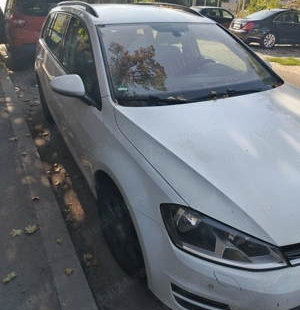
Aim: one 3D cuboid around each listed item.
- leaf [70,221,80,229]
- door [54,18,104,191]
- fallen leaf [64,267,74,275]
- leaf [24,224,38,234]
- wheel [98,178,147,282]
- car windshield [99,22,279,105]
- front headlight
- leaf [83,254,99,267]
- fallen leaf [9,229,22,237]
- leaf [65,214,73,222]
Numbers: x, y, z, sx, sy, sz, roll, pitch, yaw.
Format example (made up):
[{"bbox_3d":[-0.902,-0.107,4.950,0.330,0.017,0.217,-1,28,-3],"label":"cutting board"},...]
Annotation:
[{"bbox_3d":[-0.572,0.541,2.127,0.080,0.020,0.080,-13,33,-24],"label":"leaf"},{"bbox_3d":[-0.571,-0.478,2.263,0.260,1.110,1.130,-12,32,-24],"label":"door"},{"bbox_3d":[-0.480,0.690,1.649,0.060,0.018,0.060,-13,33,-24],"label":"fallen leaf"},{"bbox_3d":[-0.852,0.525,1.979,0.090,0.015,0.080,12,30,16],"label":"leaf"},{"bbox_3d":[-0.118,0.451,1.740,0.210,0.630,0.630,-17,35,-31],"label":"wheel"},{"bbox_3d":[0.298,-0.757,2.128,1.400,0.110,0.920,-13,61,-24],"label":"car windshield"},{"bbox_3d":[0.307,0.341,1.177,0.560,0.210,0.240,7,29,8],"label":"front headlight"},{"bbox_3d":[-0.407,0.714,1.878,0.120,0.020,0.072,24,36,33],"label":"leaf"},{"bbox_3d":[-0.943,0.540,1.946,0.088,0.015,0.070,20,34,28],"label":"fallen leaf"},{"bbox_3d":[-0.642,0.498,2.197,0.070,0.020,0.080,-13,33,-24],"label":"leaf"}]

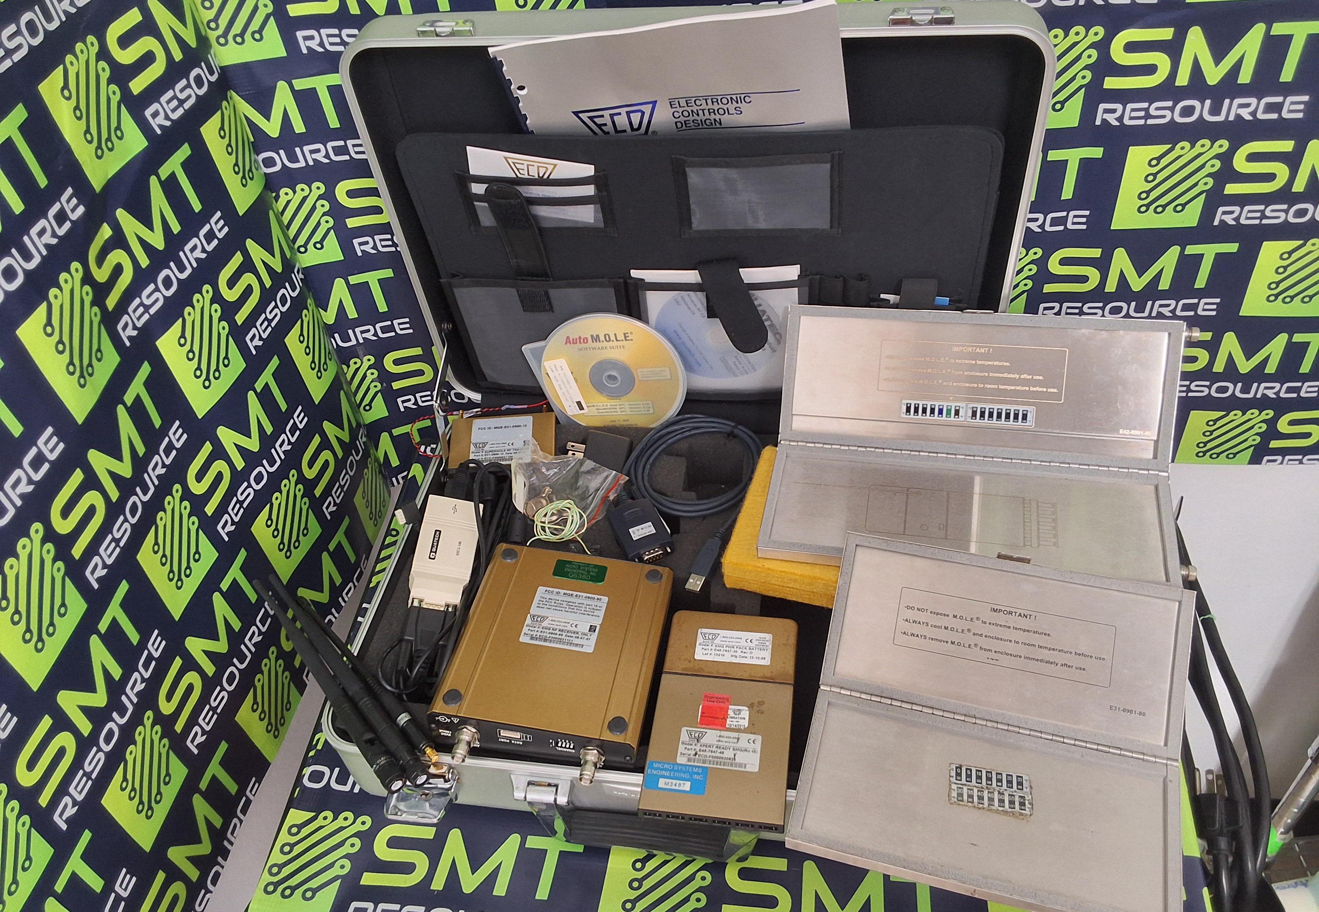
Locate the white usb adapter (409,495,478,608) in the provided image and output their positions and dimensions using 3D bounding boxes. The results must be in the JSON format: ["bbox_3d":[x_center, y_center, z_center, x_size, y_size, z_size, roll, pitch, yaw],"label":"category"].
[{"bbox_3d":[-0.154,0.074,0.768,0.040,0.022,0.098,9,43,-7],"label":"white usb adapter"}]

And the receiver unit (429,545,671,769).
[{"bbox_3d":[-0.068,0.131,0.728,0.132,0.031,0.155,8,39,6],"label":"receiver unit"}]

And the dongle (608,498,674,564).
[{"bbox_3d":[-0.013,0.059,0.799,0.035,0.015,0.053,-18,45,-11],"label":"dongle"}]

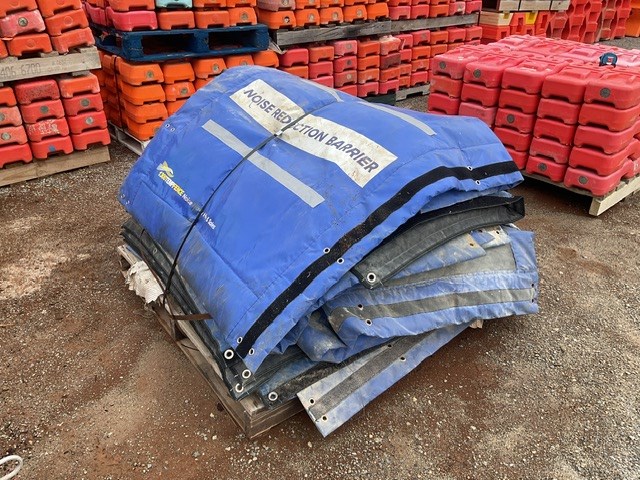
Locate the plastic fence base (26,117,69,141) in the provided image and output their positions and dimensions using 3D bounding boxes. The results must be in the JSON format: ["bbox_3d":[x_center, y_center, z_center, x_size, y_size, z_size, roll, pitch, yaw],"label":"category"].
[{"bbox_3d":[-1.832,-0.799,3.484,0.229,0.124,0.580,-20,36,-31],"label":"plastic fence base"}]

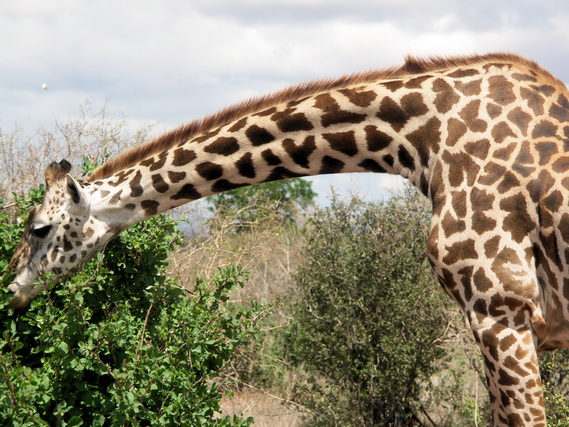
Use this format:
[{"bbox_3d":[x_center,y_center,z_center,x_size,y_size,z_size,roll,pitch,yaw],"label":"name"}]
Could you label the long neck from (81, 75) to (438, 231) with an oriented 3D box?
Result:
[{"bbox_3d":[-0.066,-0.201,15.300,1.768,0.645,0.400,-12,0,0],"label":"long neck"}]

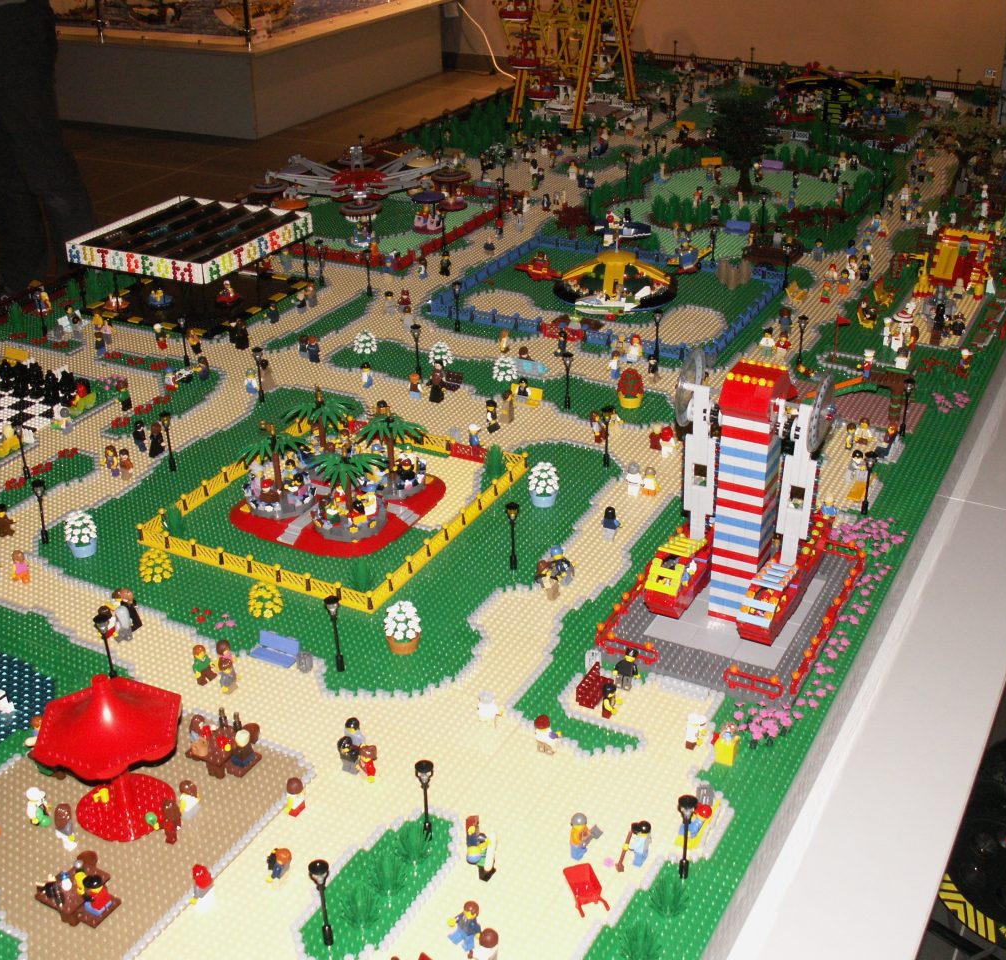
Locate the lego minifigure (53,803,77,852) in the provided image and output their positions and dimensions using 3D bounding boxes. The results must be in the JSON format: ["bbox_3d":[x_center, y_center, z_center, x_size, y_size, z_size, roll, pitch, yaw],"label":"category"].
[{"bbox_3d":[-0.361,0.286,1.067,0.025,0.041,0.018,13,31,25],"label":"lego minifigure"}]

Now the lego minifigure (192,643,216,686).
[{"bbox_3d":[-0.298,0.185,1.292,0.018,0.042,0.024,13,32,25],"label":"lego minifigure"}]

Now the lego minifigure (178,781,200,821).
[{"bbox_3d":[-0.268,0.271,1.100,0.017,0.036,0.024,13,31,25],"label":"lego minifigure"}]

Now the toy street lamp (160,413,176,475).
[{"bbox_3d":[-0.440,-0.050,1.704,0.016,0.081,0.016,13,32,25],"label":"toy street lamp"}]

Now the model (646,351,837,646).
[{"bbox_3d":[0.245,0.011,1.304,0.156,0.282,0.208,13,31,24],"label":"model"}]

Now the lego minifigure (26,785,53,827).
[{"bbox_3d":[-0.401,0.283,1.118,0.019,0.042,0.024,13,32,25],"label":"lego minifigure"}]

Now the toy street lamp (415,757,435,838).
[{"bbox_3d":[-0.066,0.273,1.100,0.016,0.081,0.016,-1,29,1],"label":"toy street lamp"}]

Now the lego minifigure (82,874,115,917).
[{"bbox_3d":[-0.311,0.317,0.988,0.021,0.035,0.025,13,31,24],"label":"lego minifigure"}]

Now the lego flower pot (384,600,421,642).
[{"bbox_3d":[-0.102,0.148,1.306,0.038,0.054,0.038,0,28,0],"label":"lego flower pot"}]

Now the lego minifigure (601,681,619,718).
[{"bbox_3d":[0.101,0.207,1.215,0.018,0.036,0.024,13,31,25],"label":"lego minifigure"}]

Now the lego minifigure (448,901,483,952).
[{"bbox_3d":[-0.028,0.345,1.006,0.021,0.042,0.027,-26,37,-37],"label":"lego minifigure"}]

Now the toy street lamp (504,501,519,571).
[{"bbox_3d":[0.012,0.064,1.436,0.016,0.081,0.016,13,31,24],"label":"toy street lamp"}]

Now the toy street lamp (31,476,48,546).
[{"bbox_3d":[-0.549,0.040,1.530,0.016,0.079,0.016,13,32,25],"label":"toy street lamp"}]

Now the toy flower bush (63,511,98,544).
[{"bbox_3d":[-0.483,0.051,1.477,0.036,0.034,0.036,-1,28,0],"label":"toy flower bush"}]

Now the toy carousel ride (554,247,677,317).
[{"bbox_3d":[0.197,-0.367,2.253,0.220,0.078,0.220,-1,29,1],"label":"toy carousel ride"}]

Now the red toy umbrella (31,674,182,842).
[{"bbox_3d":[-0.332,0.229,1.106,0.130,0.142,0.130,13,32,25],"label":"red toy umbrella"}]

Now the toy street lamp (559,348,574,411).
[{"bbox_3d":[0.091,-0.136,1.821,0.016,0.079,0.016,13,32,25],"label":"toy street lamp"}]

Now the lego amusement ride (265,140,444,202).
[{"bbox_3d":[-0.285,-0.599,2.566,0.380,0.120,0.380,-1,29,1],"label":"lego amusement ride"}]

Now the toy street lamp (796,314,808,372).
[{"bbox_3d":[0.445,-0.201,1.923,0.016,0.079,0.016,13,32,25],"label":"toy street lamp"}]

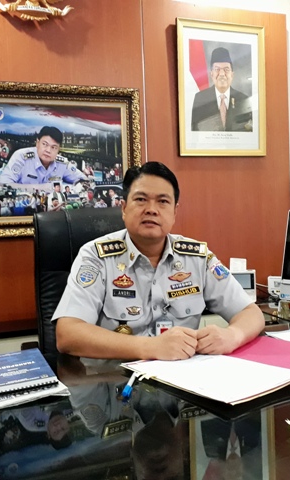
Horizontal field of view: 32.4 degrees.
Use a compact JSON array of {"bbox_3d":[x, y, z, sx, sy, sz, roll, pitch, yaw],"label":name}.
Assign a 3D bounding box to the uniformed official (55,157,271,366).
[{"bbox_3d":[0.086,0.407,1.392,0.633,1.273,0.610,-3,2,-19],"label":"uniformed official"}]

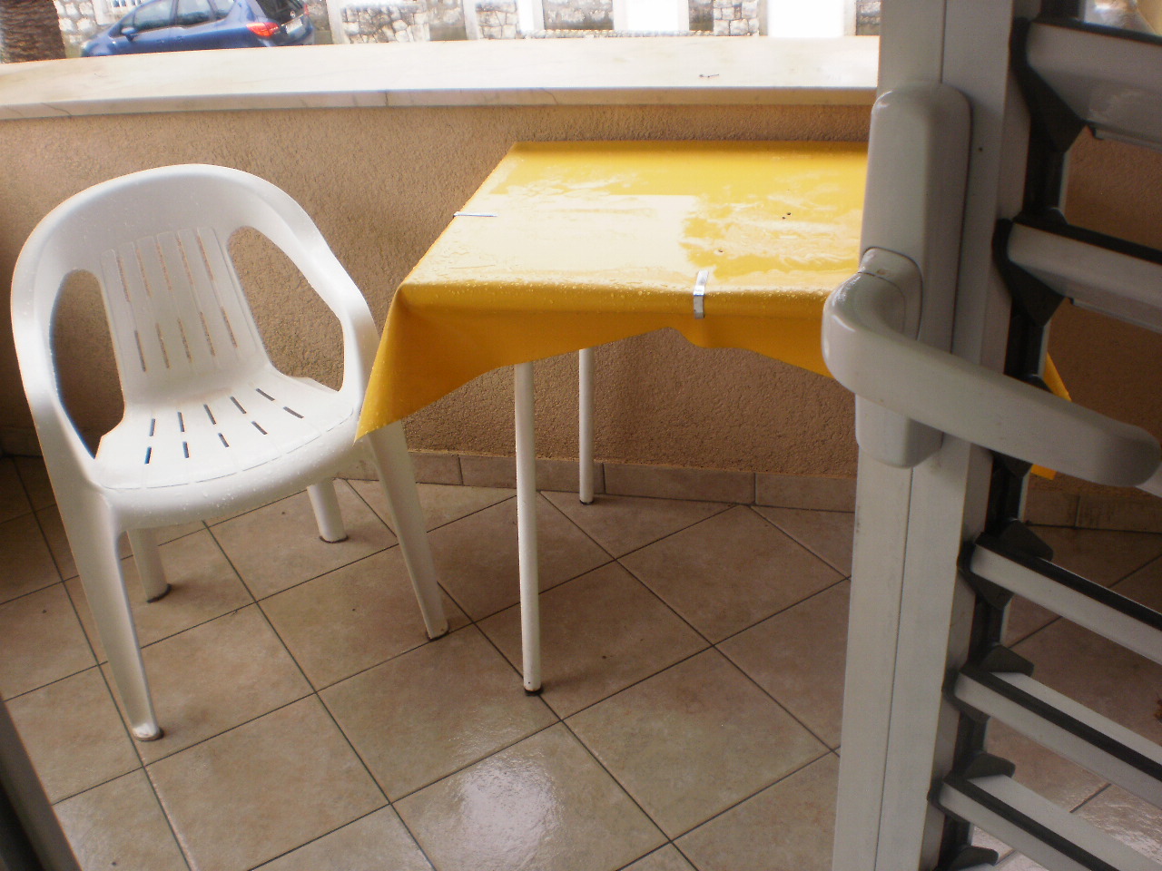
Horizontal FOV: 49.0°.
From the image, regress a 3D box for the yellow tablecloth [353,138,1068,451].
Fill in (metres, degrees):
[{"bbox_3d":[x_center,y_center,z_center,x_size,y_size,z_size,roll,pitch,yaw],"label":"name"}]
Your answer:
[{"bbox_3d":[0.220,-0.232,1.906,0.945,0.224,0.648,3,32,14],"label":"yellow tablecloth"}]

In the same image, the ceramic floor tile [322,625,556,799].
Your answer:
[{"bbox_3d":[-0.238,0.451,2.087,0.300,0.010,0.300,-21,35,-24],"label":"ceramic floor tile"}]

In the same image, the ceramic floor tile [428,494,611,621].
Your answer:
[{"bbox_3d":[-0.140,0.227,2.439,0.300,0.010,0.300,-21,35,-24],"label":"ceramic floor tile"}]

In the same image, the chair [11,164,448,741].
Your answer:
[{"bbox_3d":[-0.620,-0.015,2.139,0.567,0.788,0.521,-17,33,-19],"label":"chair"}]

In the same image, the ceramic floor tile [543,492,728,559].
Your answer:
[{"bbox_3d":[0.117,0.127,2.565,0.300,0.010,0.300,-21,35,-24],"label":"ceramic floor tile"}]

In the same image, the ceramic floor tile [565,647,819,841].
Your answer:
[{"bbox_3d":[0.178,0.475,1.987,0.300,0.010,0.300,-21,35,-24],"label":"ceramic floor tile"}]

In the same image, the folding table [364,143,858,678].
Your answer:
[{"bbox_3d":[0.246,-0.019,2.065,0.818,0.739,0.585,3,32,14],"label":"folding table"}]

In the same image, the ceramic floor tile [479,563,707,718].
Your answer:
[{"bbox_3d":[0.019,0.351,2.213,0.300,0.010,0.300,-21,35,-24],"label":"ceramic floor tile"}]

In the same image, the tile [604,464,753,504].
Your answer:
[{"bbox_3d":[0.194,0.096,2.527,0.300,0.070,0.010,3,32,14],"label":"tile"}]

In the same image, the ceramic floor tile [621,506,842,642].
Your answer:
[{"bbox_3d":[0.276,0.251,2.339,0.300,0.010,0.300,-21,35,-24],"label":"ceramic floor tile"}]

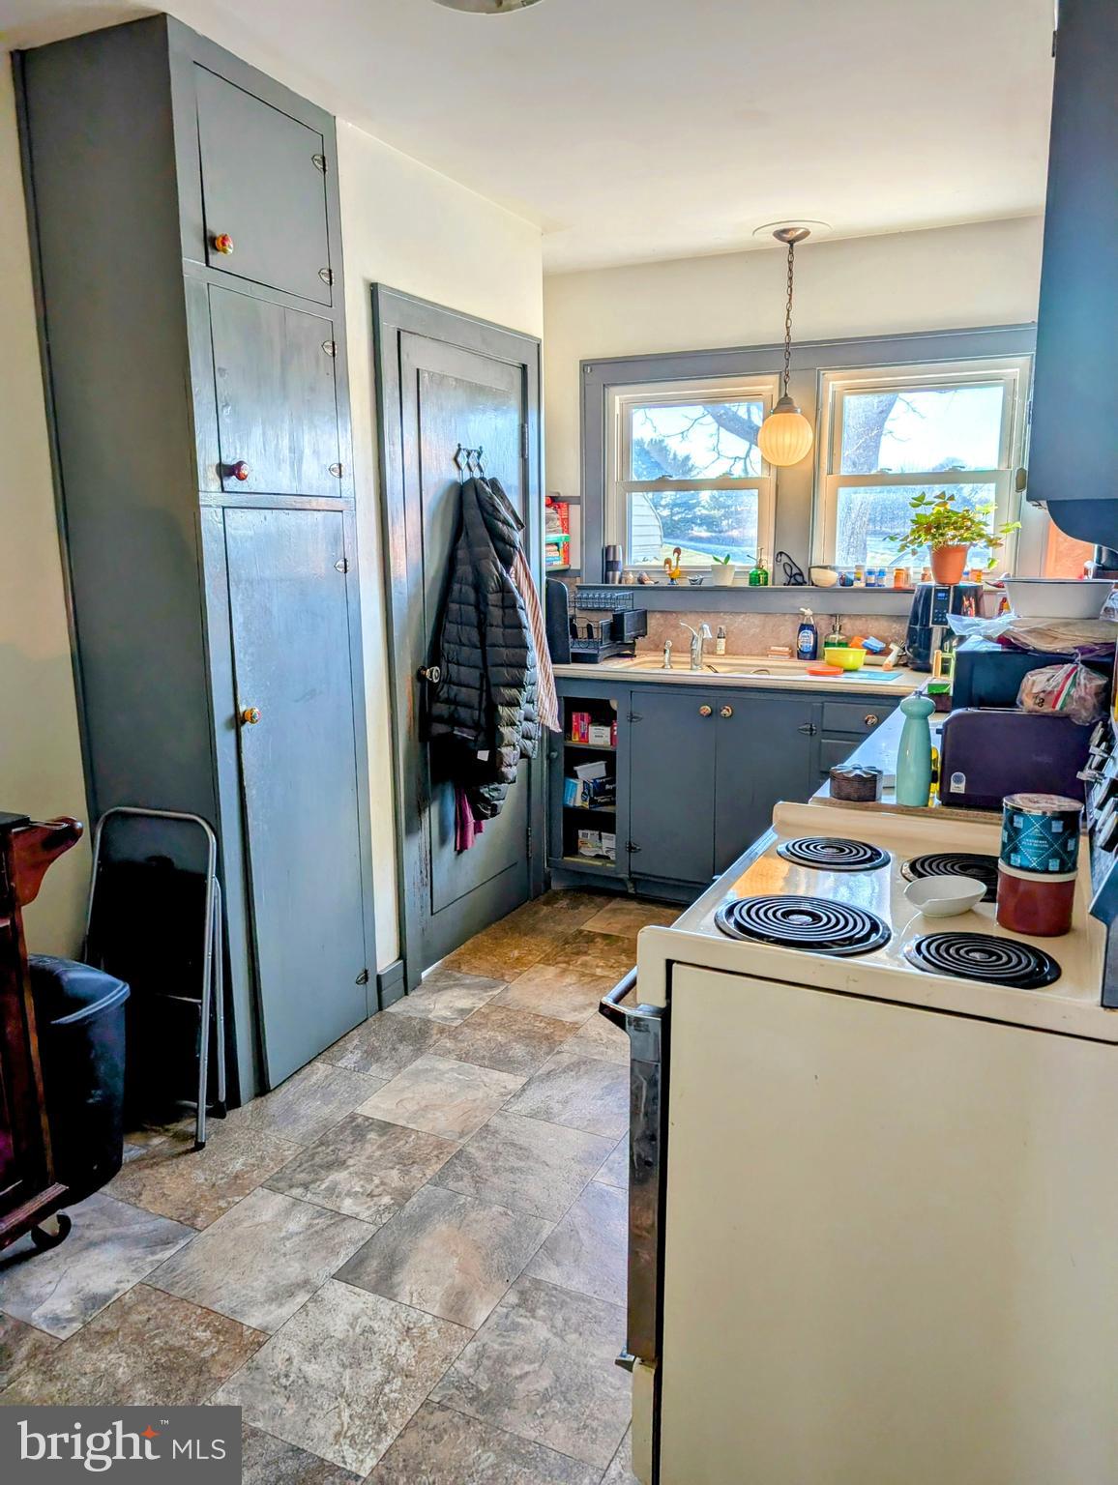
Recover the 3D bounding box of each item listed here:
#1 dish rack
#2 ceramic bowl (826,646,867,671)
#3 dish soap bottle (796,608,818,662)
[{"bbox_3d":[0.162,-0.481,4.263,0.360,0.258,0.380,6,13,25],"label":"dish rack"},{"bbox_3d":[1.087,-0.316,3.902,0.150,0.076,0.150,6,13,25],"label":"ceramic bowl"},{"bbox_3d":[0.990,-0.432,4.139,0.078,0.208,0.050,4,12,20],"label":"dish soap bottle"}]

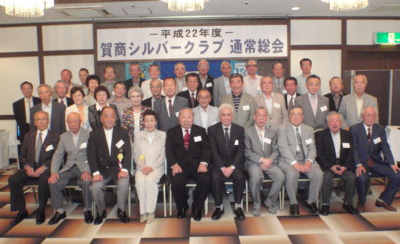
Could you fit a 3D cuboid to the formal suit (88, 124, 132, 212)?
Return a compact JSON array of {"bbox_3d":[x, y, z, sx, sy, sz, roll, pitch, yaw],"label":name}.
[{"bbox_3d":[-1.076,0.546,3.997,0.500,0.966,0.600,-2,6,-9],"label":"formal suit"}]

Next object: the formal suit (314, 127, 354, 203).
[{"bbox_3d":[1.708,0.551,4.079,0.510,0.880,0.660,1,6,16],"label":"formal suit"}]

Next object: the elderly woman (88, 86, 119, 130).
[{"bbox_3d":[-1.304,0.270,4.512,0.440,1.522,0.280,-2,6,-8],"label":"elderly woman"}]

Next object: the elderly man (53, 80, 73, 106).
[{"bbox_3d":[-2.142,0.193,5.063,0.500,1.671,0.300,-2,6,-12],"label":"elderly man"}]

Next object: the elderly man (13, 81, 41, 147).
[{"bbox_3d":[-2.708,0.184,5.246,0.500,1.680,0.300,-3,6,-15],"label":"elderly man"}]

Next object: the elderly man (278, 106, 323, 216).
[{"bbox_3d":[1.266,0.442,4.097,0.540,1.250,0.780,-1,6,5],"label":"elderly man"}]

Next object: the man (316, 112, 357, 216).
[{"bbox_3d":[1.652,0.459,3.942,0.500,1.144,0.800,1,7,17],"label":"man"}]

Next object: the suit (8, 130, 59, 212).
[{"bbox_3d":[-2.016,0.588,4.004,0.500,0.959,0.600,-2,6,-12],"label":"suit"}]

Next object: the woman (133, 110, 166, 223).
[{"bbox_3d":[-0.589,0.493,3.970,0.430,1.255,0.680,-2,6,-4],"label":"woman"}]

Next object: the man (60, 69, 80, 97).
[{"bbox_3d":[-2.109,-0.041,5.328,0.480,1.631,0.300,-2,6,-10],"label":"man"}]

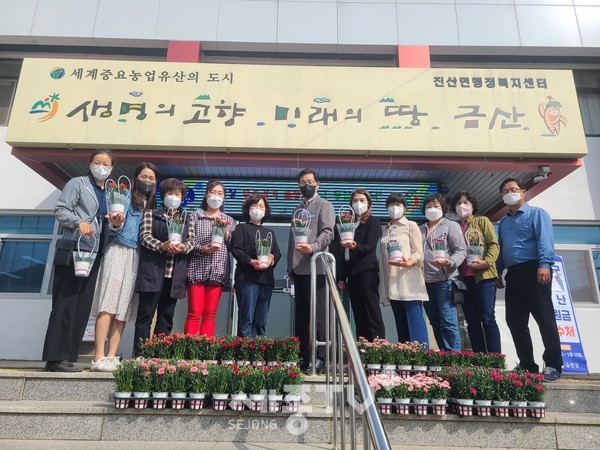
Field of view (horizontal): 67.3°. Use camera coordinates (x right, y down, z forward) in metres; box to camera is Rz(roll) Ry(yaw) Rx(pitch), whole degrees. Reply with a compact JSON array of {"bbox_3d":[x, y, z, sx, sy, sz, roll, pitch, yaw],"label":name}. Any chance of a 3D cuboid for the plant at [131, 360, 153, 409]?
[{"bbox_3d":[-0.913,0.922,2.598,0.115,0.260,0.115,1,-17,0],"label":"plant"}]

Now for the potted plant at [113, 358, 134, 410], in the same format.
[{"bbox_3d":[-1.017,0.919,2.597,0.115,0.262,0.115,1,-17,0],"label":"potted plant"}]

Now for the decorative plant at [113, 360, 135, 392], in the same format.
[{"bbox_3d":[-1.022,0.875,2.611,0.115,0.180,0.115,1,-17,0],"label":"decorative plant"}]

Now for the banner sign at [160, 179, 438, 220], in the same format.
[{"bbox_3d":[-0.019,-0.330,5.834,3.600,0.490,0.120,1,-17,0],"label":"banner sign"}]

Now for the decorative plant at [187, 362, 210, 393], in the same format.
[{"bbox_3d":[-0.588,0.884,2.612,0.125,0.165,0.120,1,-17,0],"label":"decorative plant"}]

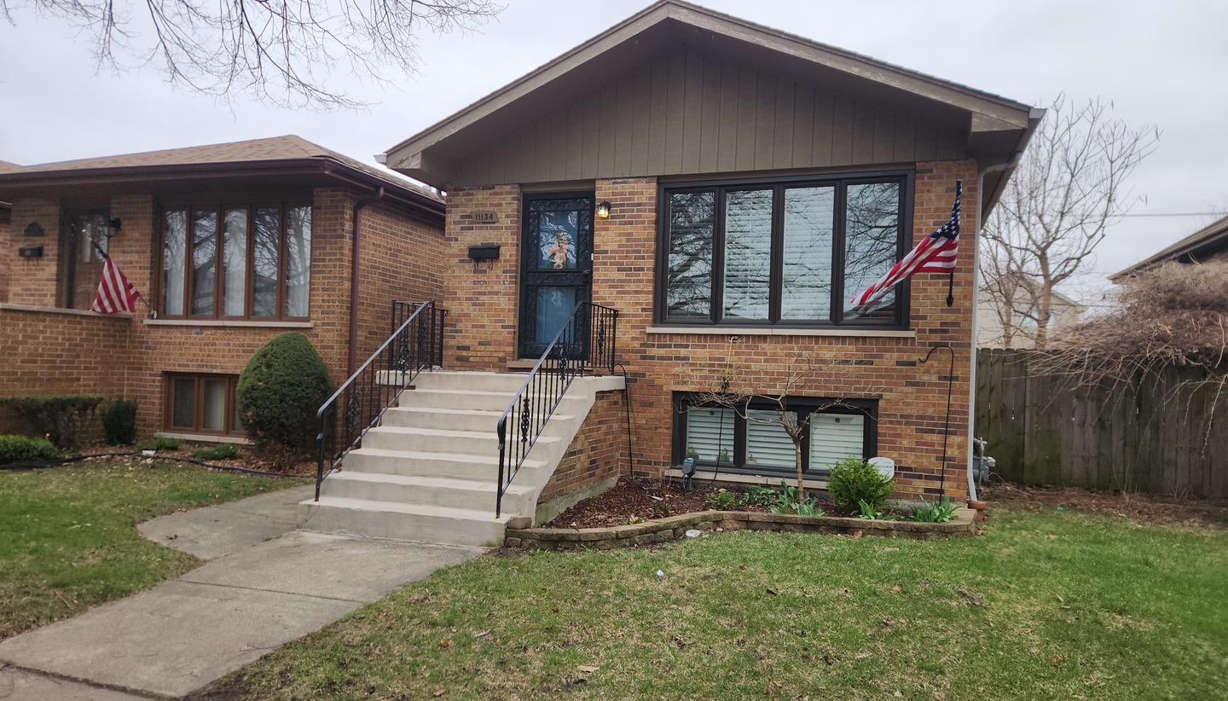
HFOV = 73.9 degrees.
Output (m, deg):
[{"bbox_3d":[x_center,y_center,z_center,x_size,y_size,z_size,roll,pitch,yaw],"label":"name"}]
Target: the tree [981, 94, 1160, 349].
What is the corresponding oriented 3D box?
[{"bbox_3d":[13.173,-2.527,23.985,5.500,10.031,5.500,1,-2,19],"label":"tree"}]

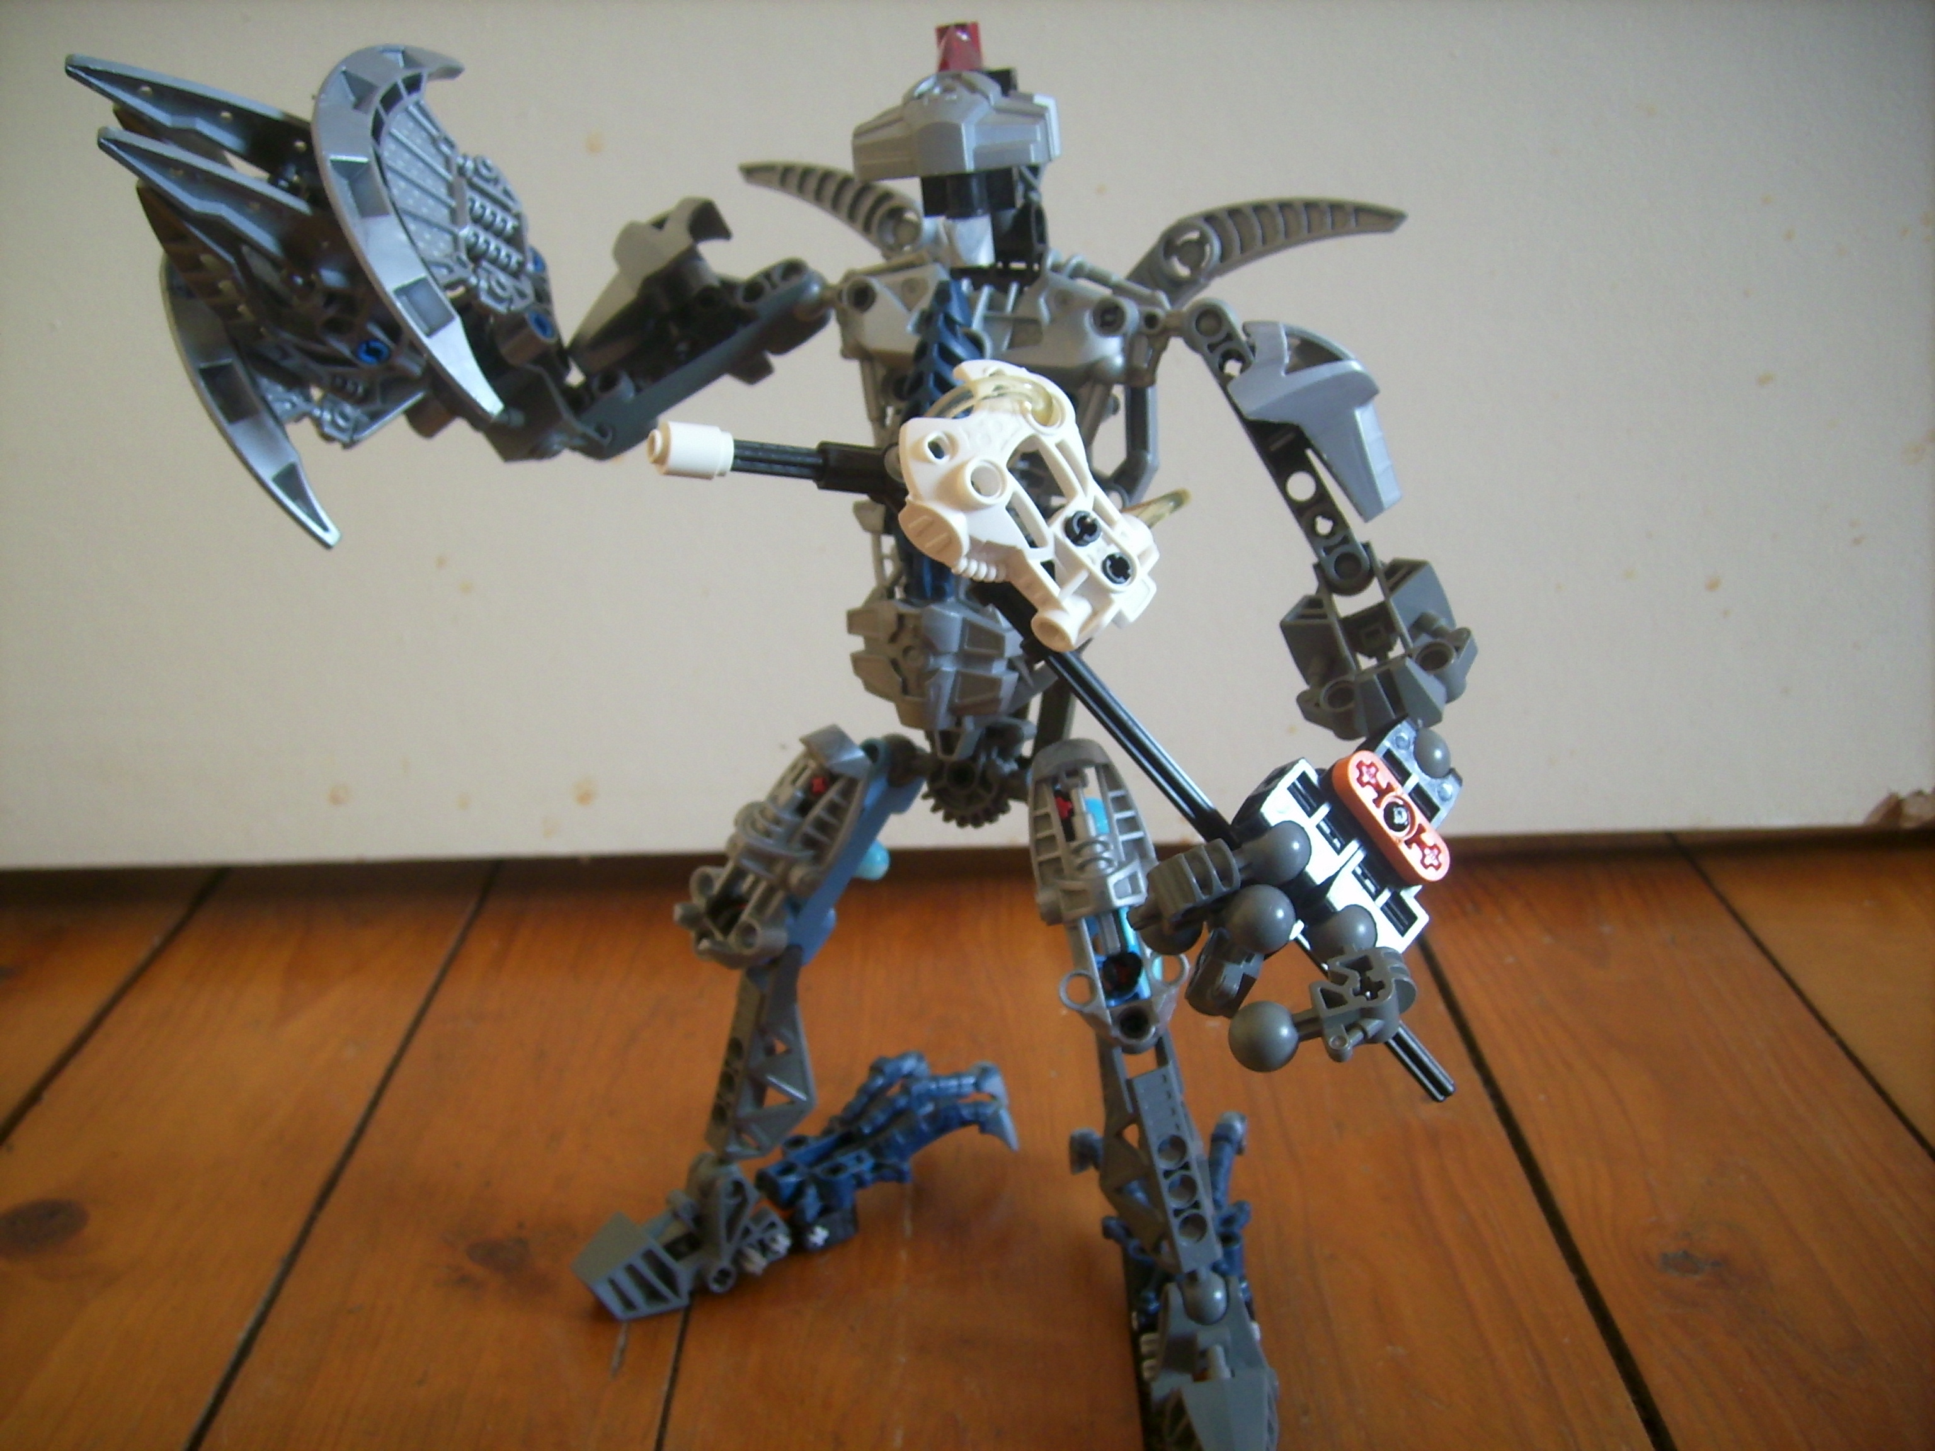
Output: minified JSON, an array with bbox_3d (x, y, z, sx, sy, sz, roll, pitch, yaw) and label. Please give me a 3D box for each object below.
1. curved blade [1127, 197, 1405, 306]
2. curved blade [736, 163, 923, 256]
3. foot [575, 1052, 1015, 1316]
[{"bbox_3d":[0.052,-0.089,0.325,0.055,0.016,0.010,-15,15,25],"label":"curved blade"},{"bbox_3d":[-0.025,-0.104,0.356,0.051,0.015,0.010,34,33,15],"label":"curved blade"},{"bbox_3d":[-0.038,0.103,0.411,0.105,0.032,0.033,-16,27,-32],"label":"foot"}]

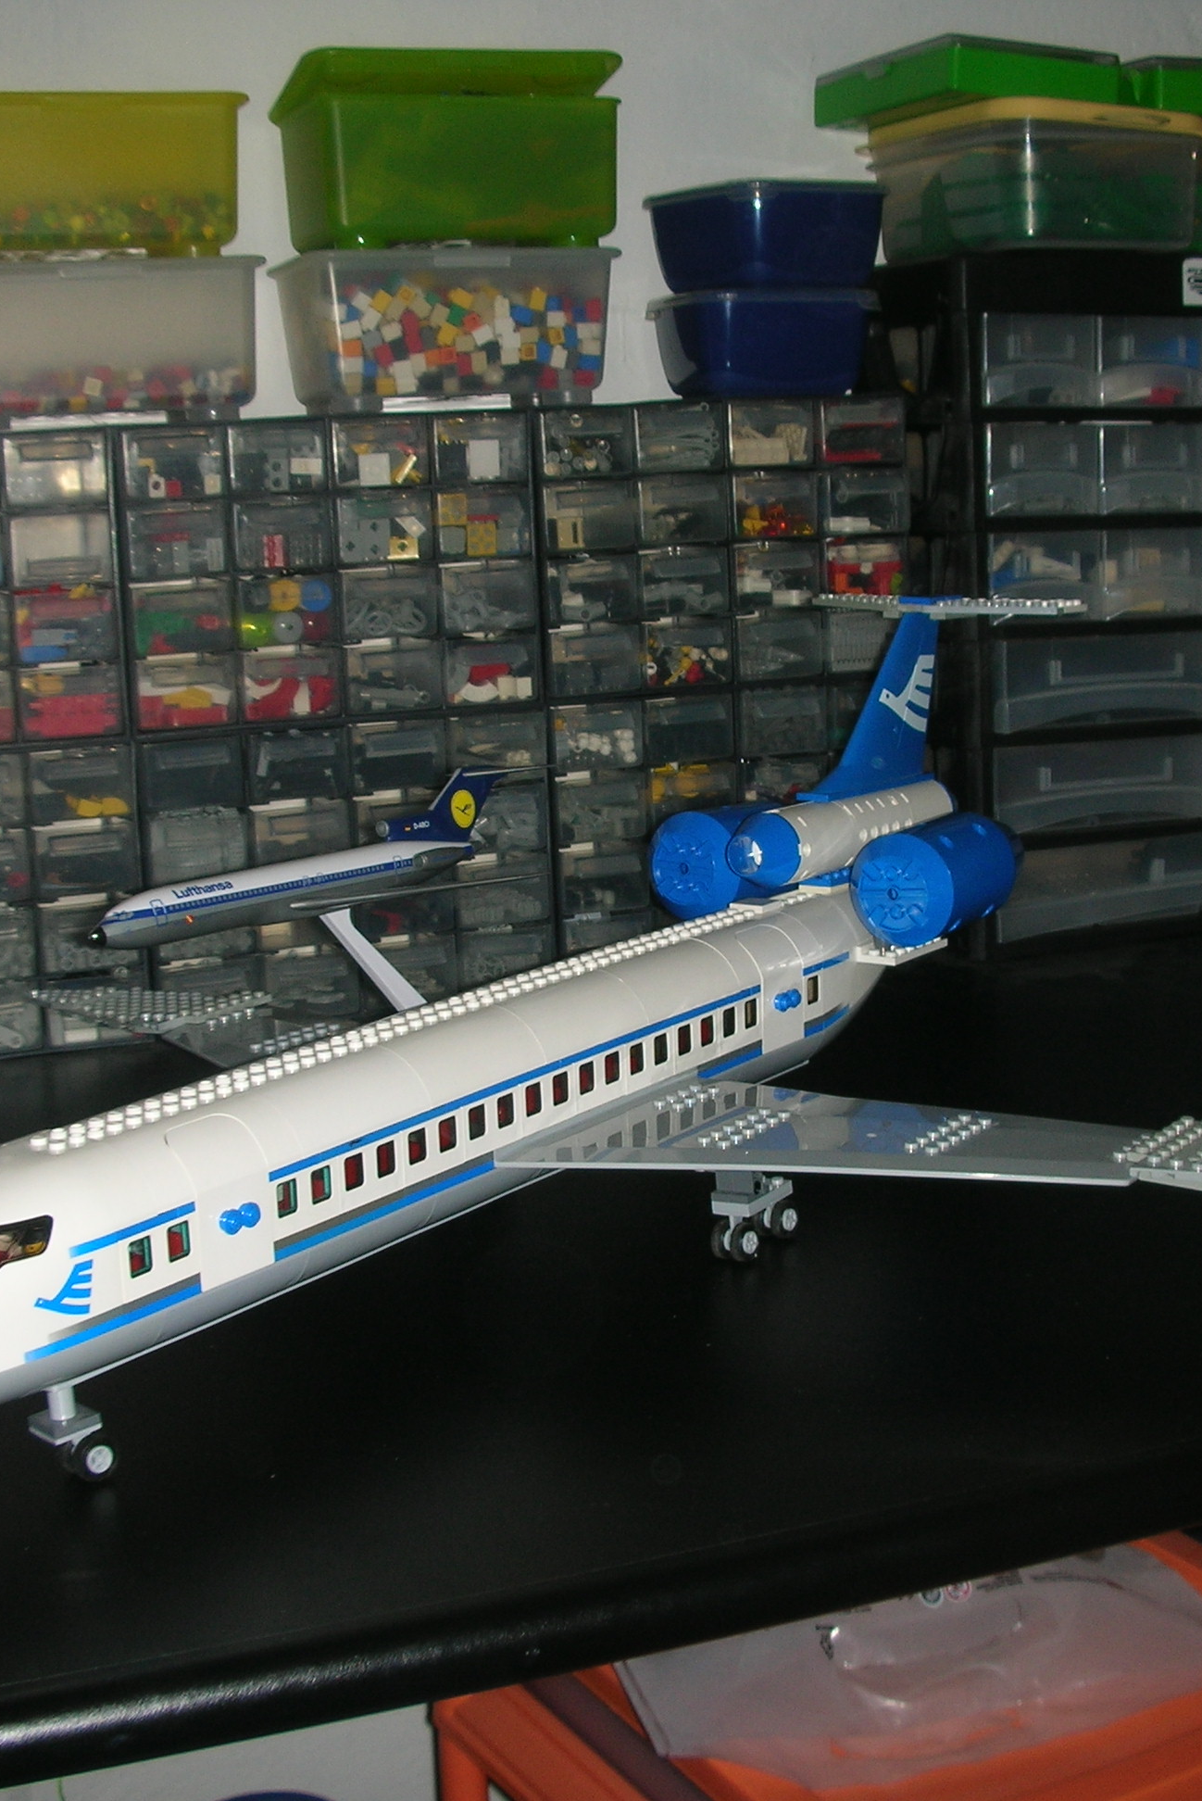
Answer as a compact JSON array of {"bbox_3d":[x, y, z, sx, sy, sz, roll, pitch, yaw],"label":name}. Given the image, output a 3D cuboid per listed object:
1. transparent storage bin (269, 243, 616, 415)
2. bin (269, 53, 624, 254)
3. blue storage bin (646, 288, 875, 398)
[{"bbox_3d":[-0.090,-0.314,1.353,0.172,0.085,0.122,-6,12,-22],"label":"transparent storage bin"},{"bbox_3d":[-0.089,-0.404,1.339,0.174,0.103,0.128,-6,12,-22],"label":"bin"},{"bbox_3d":[0.092,-0.321,1.420,0.104,0.062,0.104,-6,12,-22],"label":"blue storage bin"}]

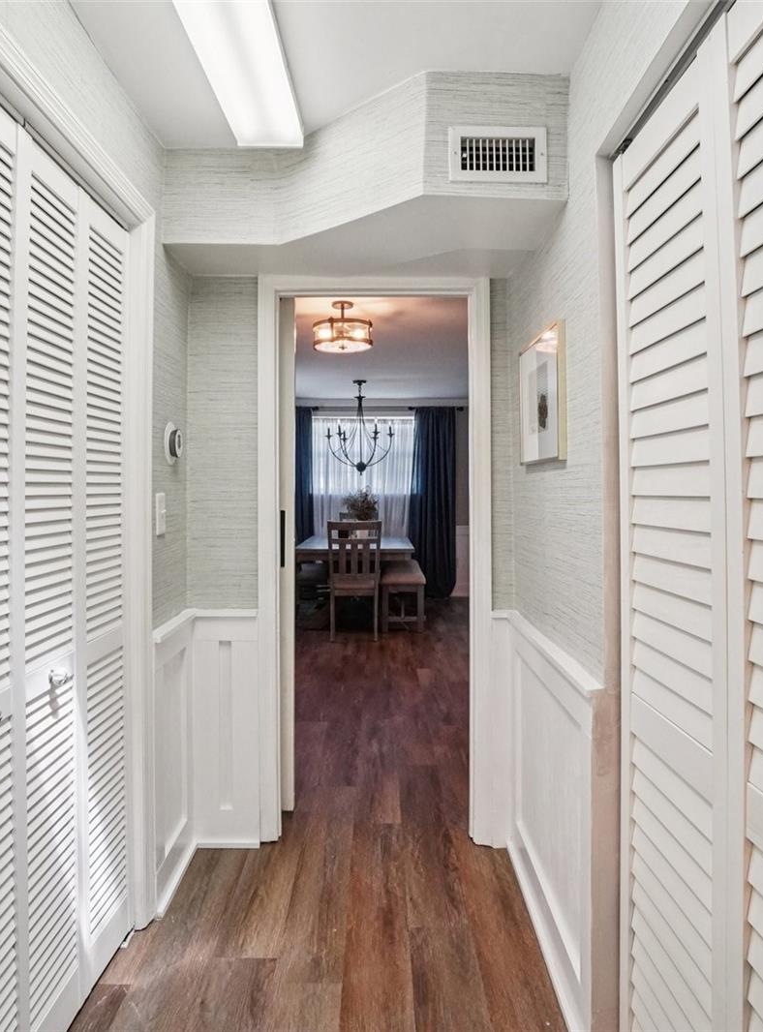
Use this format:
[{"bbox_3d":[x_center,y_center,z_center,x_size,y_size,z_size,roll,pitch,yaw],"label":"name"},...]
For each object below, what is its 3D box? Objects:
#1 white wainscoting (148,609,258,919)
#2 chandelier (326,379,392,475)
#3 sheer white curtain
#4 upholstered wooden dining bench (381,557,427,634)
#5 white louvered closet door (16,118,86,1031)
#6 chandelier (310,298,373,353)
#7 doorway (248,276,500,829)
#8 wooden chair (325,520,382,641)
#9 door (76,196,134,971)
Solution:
[{"bbox_3d":[-0.590,0.795,2.230,0.270,0.880,0.380,0,2,0],"label":"white wainscoting"},{"bbox_3d":[-0.224,-0.910,6.640,0.680,0.970,0.680,0,2,0],"label":"chandelier"},{"bbox_3d":[-0.210,-0.360,7.820,1.350,1.780,0.100,0,2,0],"label":"sheer white curtain"},{"bbox_3d":[0.205,0.797,6.618,0.420,0.505,1.280,0,2,0],"label":"upholstered wooden dining bench"},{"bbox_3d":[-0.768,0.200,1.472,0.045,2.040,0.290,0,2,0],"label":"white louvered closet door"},{"bbox_3d":[-0.230,-1.130,3.830,0.355,0.285,0.355,0,2,0],"label":"chandelier"},{"bbox_3d":[-0.025,0.168,2.475,0.880,2.120,0.150,0,2,0],"label":"doorway"},{"bbox_3d":[-0.240,0.565,5.920,0.470,1.040,0.540,0,2,0],"label":"wooden chair"},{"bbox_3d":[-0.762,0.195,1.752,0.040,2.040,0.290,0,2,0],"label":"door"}]

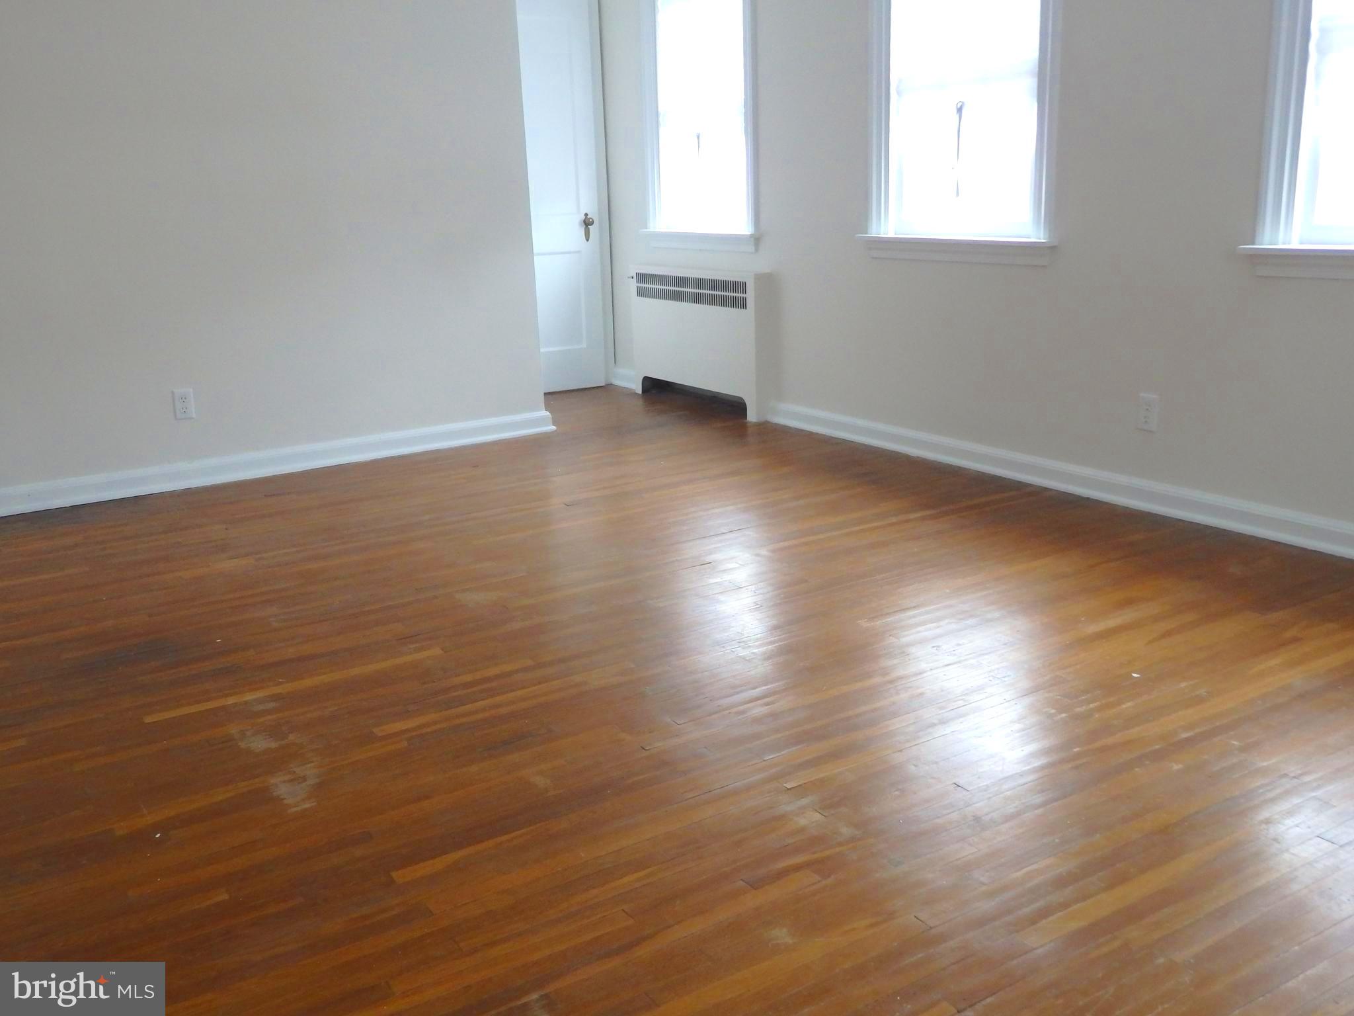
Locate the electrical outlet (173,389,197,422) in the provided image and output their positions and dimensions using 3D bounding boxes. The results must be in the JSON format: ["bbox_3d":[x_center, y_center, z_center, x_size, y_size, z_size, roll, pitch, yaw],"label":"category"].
[{"bbox_3d":[-1.873,-0.392,4.466,0.071,0.115,0.012,-11,18,-31],"label":"electrical outlet"}]

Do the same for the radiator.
[{"bbox_3d":[0.108,-0.828,5.722,0.106,0.662,1.066,-11,18,-31],"label":"radiator"}]

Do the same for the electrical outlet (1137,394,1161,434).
[{"bbox_3d":[1.480,-0.297,3.696,0.012,0.115,0.071,-11,18,-31],"label":"electrical outlet"}]

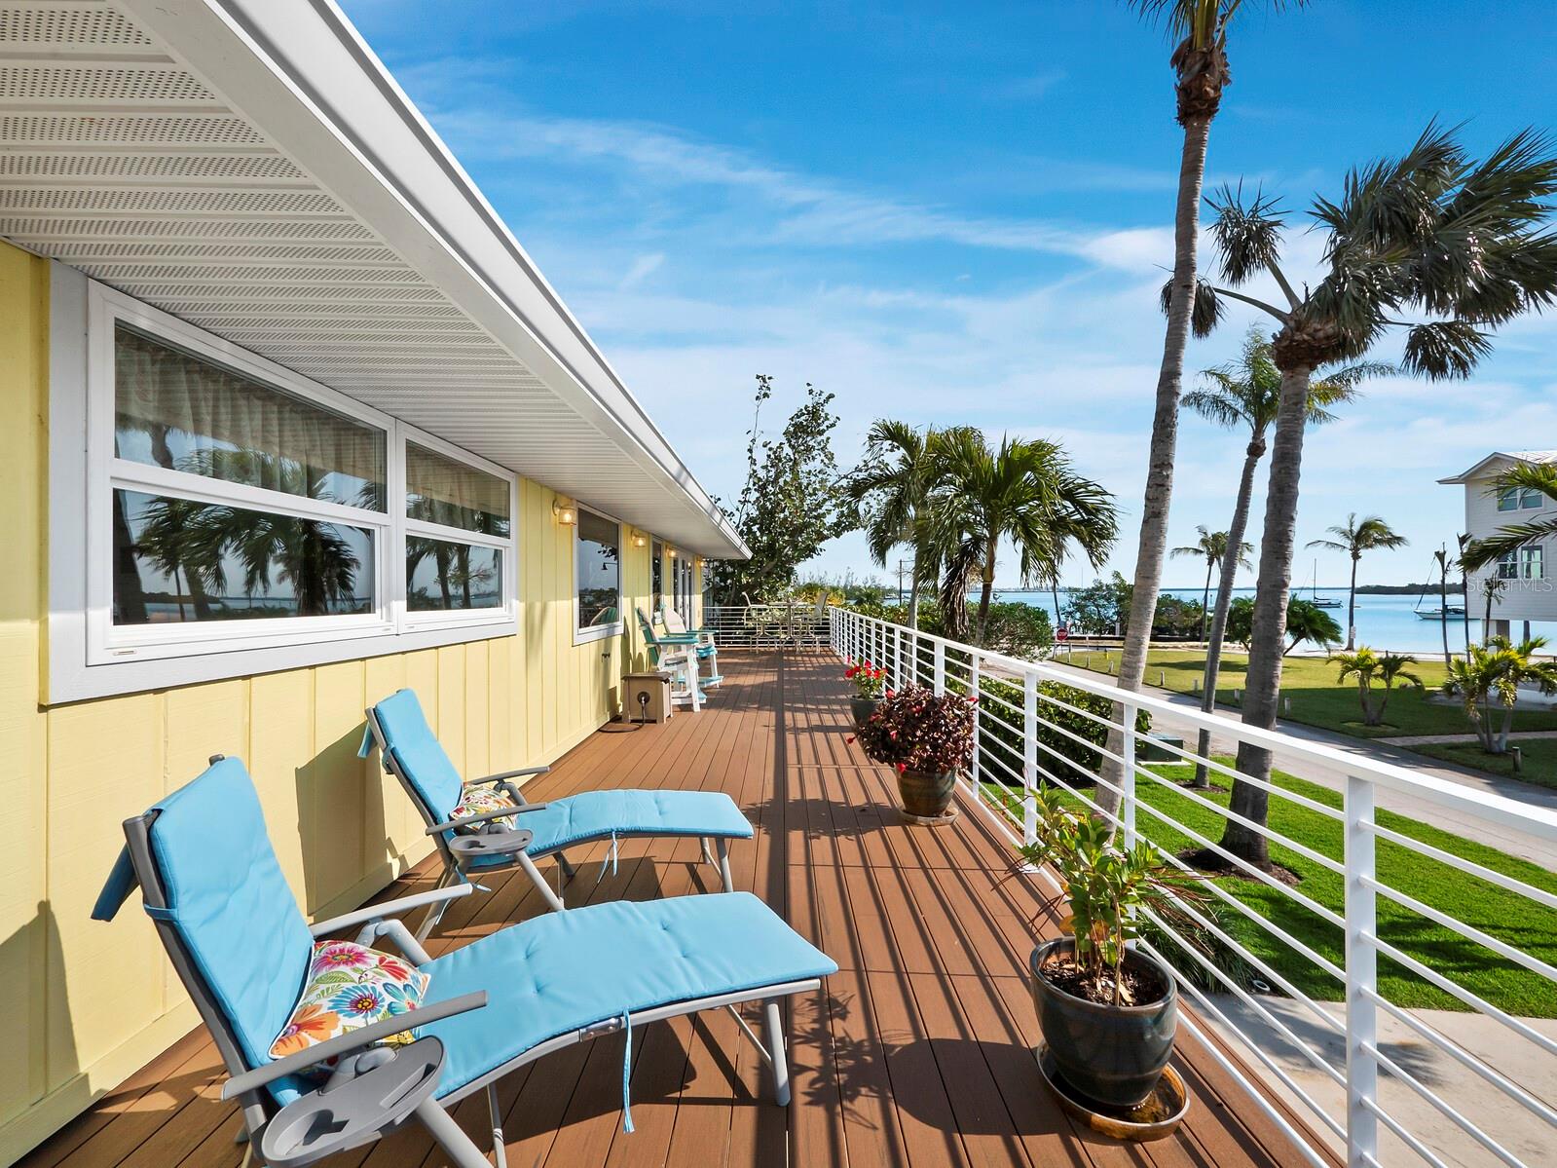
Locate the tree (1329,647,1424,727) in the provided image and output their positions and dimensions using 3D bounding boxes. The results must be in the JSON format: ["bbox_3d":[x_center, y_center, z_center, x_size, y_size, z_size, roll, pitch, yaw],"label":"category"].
[{"bbox_3d":[19.747,3.395,20.800,2.600,2.650,2.500,0,-1,0],"label":"tree"}]

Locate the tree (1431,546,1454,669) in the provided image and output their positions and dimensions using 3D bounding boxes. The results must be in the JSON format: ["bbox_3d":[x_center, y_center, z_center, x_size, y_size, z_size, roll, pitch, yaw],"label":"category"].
[{"bbox_3d":[35.299,1.327,33.500,1.000,6.800,1.000,0,-1,0],"label":"tree"}]

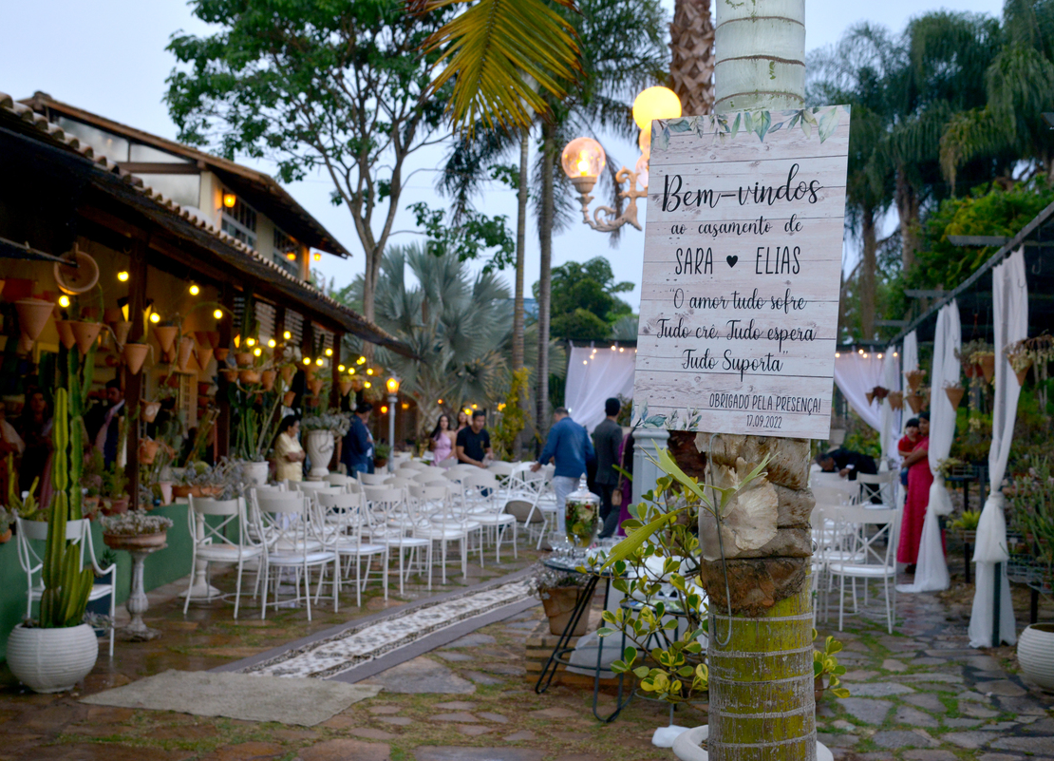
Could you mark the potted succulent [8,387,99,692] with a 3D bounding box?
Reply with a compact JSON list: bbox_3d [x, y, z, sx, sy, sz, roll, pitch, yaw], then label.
[{"bbox_3d":[-2.600,0.840,6.633,0.510,1.700,0.510,1,-2,0],"label":"potted succulent"}]

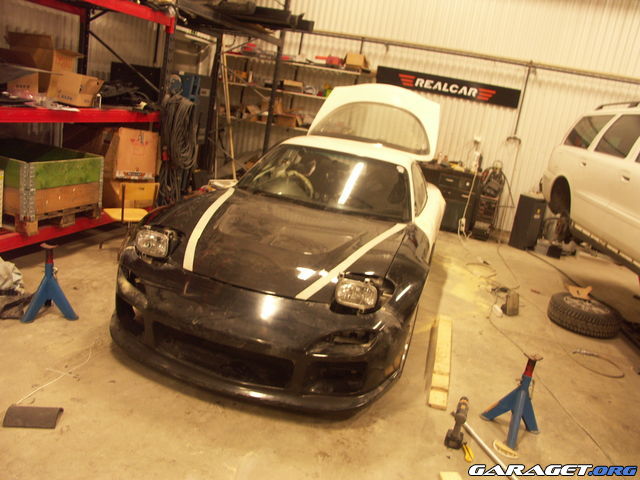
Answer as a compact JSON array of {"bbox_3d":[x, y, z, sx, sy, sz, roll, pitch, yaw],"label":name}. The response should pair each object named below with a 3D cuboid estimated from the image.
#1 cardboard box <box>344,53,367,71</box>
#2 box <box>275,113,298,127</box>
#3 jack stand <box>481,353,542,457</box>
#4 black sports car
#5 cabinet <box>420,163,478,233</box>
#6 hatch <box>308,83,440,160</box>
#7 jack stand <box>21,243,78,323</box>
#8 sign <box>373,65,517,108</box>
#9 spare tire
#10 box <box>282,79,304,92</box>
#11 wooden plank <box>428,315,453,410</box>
[{"bbox_3d":[0.536,-2.671,7.784,0.330,0.240,0.280,13,15,13],"label":"cardboard box"},{"bbox_3d":[-0.553,-1.915,8.258,0.330,0.170,0.280,13,15,13],"label":"box"},{"bbox_3d":[1.068,0.836,2.730,0.296,0.460,0.231,13,15,12],"label":"jack stand"},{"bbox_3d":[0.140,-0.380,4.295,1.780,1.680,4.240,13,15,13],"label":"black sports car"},{"bbox_3d":[1.843,-0.636,7.808,0.950,0.900,0.500,13,15,13],"label":"cabinet"},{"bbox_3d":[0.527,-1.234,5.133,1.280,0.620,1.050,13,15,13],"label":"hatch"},{"bbox_3d":[-1.684,0.244,3.233,0.280,0.460,0.231,0,17,-31],"label":"jack stand"},{"bbox_3d":[1.870,-2.259,7.650,2.090,0.275,0.030,13,15,13],"label":"sign"},{"bbox_3d":[2.372,0.674,4.637,0.600,0.200,0.600,13,15,13],"label":"spare tire"},{"bbox_3d":[-0.420,-2.414,8.109,0.330,0.170,0.280,13,15,13],"label":"box"},{"bbox_3d":[0.839,0.785,3.516,0.105,0.080,1.276,13,15,12],"label":"wooden plank"}]

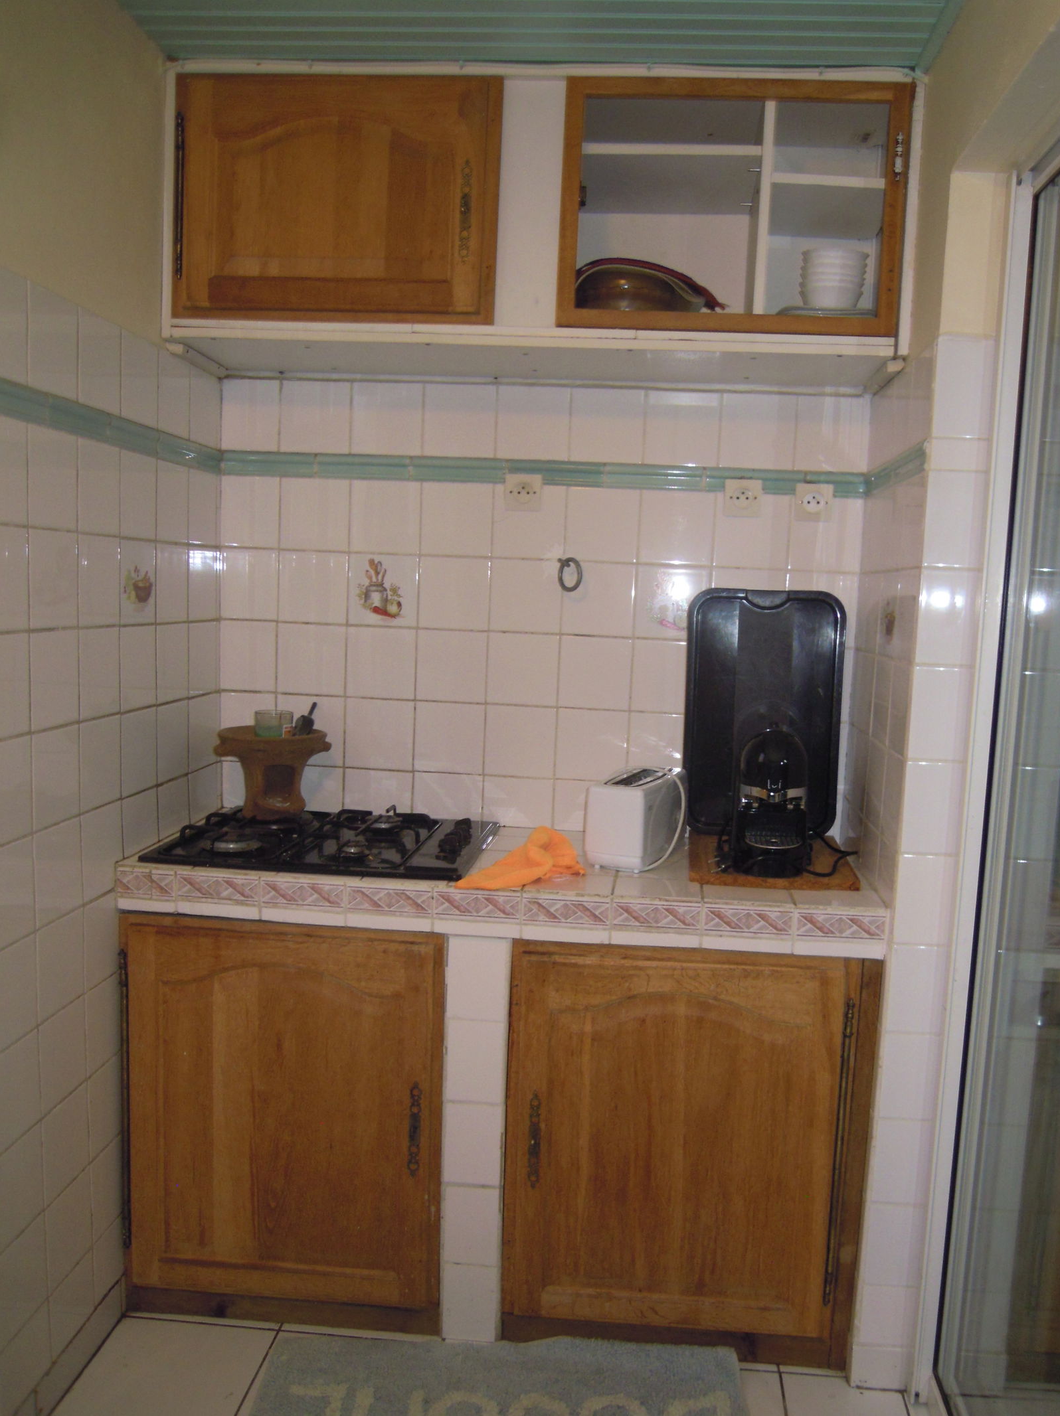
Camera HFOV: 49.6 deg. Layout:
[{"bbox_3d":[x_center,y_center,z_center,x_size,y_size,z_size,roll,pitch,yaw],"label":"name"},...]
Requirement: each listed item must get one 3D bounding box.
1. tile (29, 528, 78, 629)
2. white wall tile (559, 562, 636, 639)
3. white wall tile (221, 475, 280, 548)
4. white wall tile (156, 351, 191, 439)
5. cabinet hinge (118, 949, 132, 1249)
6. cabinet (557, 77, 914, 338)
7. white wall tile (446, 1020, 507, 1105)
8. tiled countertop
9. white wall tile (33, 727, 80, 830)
[{"bbox_3d":[-0.742,-0.198,1.780,0.009,0.150,0.150,3,6,5],"label":"tile"},{"bbox_3d":[0.147,-0.228,2.411,0.150,0.150,0.009,3,6,5],"label":"white wall tile"},{"bbox_3d":[-0.601,-0.417,2.461,0.128,0.150,0.009,3,6,5],"label":"white wall tile"},{"bbox_3d":[-0.663,-0.580,2.130,0.010,0.147,0.150,2,6,6],"label":"white wall tile"},{"bbox_3d":[-0.745,0.723,2.109,0.015,0.574,0.016,3,6,6],"label":"cabinet hinge"},{"bbox_3d":[0.357,-0.853,2.099,0.566,0.407,0.398,3,6,6],"label":"cabinet"},{"bbox_3d":[-0.099,0.631,2.047,0.105,0.150,0.008,3,6,6],"label":"white wall tile"},{"bbox_3d":[-0.045,0.324,2.220,1.338,0.087,0.512,3,6,5],"label":"tiled countertop"},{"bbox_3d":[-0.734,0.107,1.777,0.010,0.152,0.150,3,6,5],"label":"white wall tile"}]

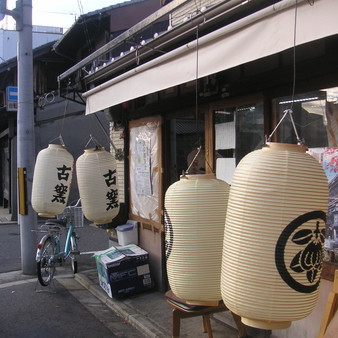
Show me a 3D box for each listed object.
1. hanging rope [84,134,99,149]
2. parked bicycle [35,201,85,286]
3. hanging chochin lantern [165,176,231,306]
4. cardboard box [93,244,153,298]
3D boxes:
[{"bbox_3d":[-1.030,-0.366,6.400,0.200,0.180,0.060,0,1,-9],"label":"hanging rope"},{"bbox_3d":[-1.500,1.020,6.750,0.560,1.080,1.720,0,1,8],"label":"parked bicycle"},{"bbox_3d":[0.254,0.560,3.880,0.550,1.020,0.550,-2,1,3],"label":"hanging chochin lantern"},{"bbox_3d":[-0.534,1.205,5.720,0.490,0.390,0.580,-10,5,-20],"label":"cardboard box"}]

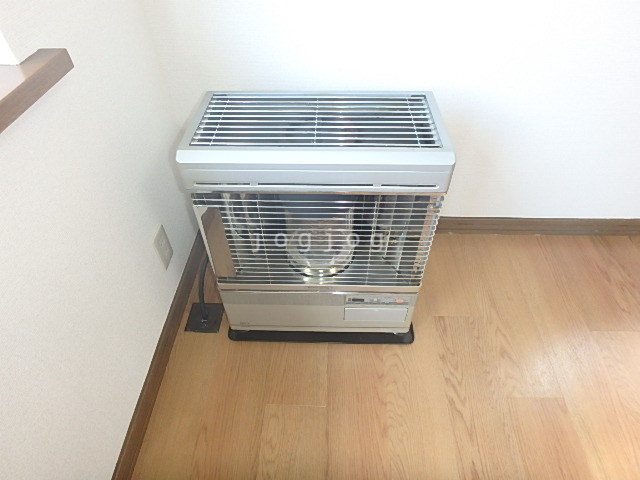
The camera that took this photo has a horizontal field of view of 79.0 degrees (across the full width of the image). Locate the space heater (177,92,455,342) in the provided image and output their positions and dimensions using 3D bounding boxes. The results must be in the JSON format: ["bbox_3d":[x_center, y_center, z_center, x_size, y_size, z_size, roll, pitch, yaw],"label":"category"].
[{"bbox_3d":[0.000,-0.018,0.986,0.525,0.620,0.280,1,46,2],"label":"space heater"}]

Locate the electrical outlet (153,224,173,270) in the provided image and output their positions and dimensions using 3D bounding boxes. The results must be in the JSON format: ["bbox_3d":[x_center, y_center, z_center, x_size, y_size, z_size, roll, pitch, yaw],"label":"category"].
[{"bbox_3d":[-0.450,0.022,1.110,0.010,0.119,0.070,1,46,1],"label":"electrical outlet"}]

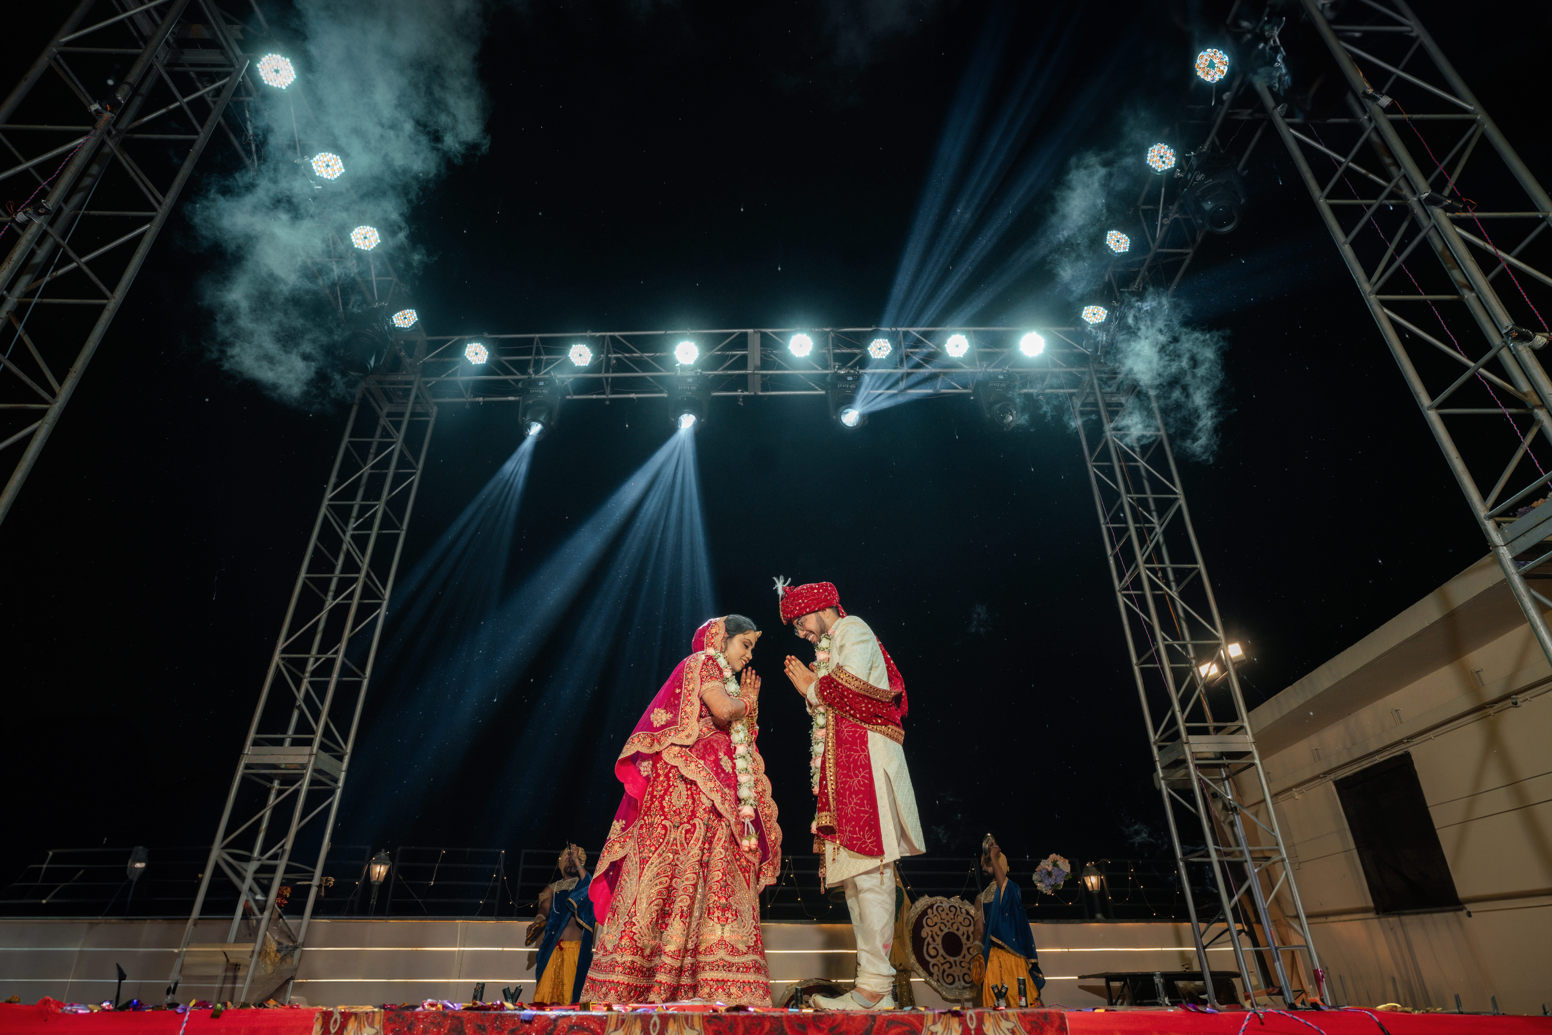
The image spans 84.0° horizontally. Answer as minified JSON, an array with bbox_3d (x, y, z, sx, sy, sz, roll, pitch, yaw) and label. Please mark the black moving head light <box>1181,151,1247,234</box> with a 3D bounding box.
[{"bbox_3d":[2.460,-1.835,4.868,0.340,0.480,0.290,-11,-33,17],"label":"black moving head light"}]

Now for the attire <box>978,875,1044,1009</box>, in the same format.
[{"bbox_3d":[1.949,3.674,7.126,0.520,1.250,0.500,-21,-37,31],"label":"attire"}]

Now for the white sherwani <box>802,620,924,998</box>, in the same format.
[{"bbox_3d":[0.360,1.091,3.525,0.460,1.530,0.500,3,-31,-5],"label":"white sherwani"}]

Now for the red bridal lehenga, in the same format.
[{"bbox_3d":[-0.352,1.145,3.572,0.730,1.550,0.680,-8,-32,13],"label":"red bridal lehenga"}]

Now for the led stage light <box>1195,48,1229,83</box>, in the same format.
[{"bbox_3d":[2.540,-2.633,4.954,0.200,0.170,0.200,37,-22,23],"label":"led stage light"}]

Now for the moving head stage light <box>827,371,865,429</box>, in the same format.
[{"bbox_3d":[0.578,-0.933,7.024,0.330,0.490,0.300,6,-32,-10],"label":"moving head stage light"}]

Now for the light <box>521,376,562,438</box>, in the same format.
[{"bbox_3d":[-1.810,-0.812,6.563,0.330,0.490,0.280,-3,-31,5],"label":"light"}]

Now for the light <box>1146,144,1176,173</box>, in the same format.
[{"bbox_3d":[2.655,-2.483,5.933,0.210,0.200,0.210,-29,-79,39],"label":"light"}]

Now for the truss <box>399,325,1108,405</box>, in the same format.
[{"bbox_3d":[-0.251,-1.366,7.604,6.040,0.530,0.340,-1,-31,1],"label":"truss"}]

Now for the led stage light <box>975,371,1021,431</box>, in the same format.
[{"bbox_3d":[1.690,-0.851,6.516,0.330,0.490,0.280,3,-31,-5],"label":"led stage light"}]

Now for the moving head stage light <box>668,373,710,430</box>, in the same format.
[{"bbox_3d":[-0.711,-0.933,7.024,0.330,0.490,0.300,-3,-31,5],"label":"moving head stage light"}]

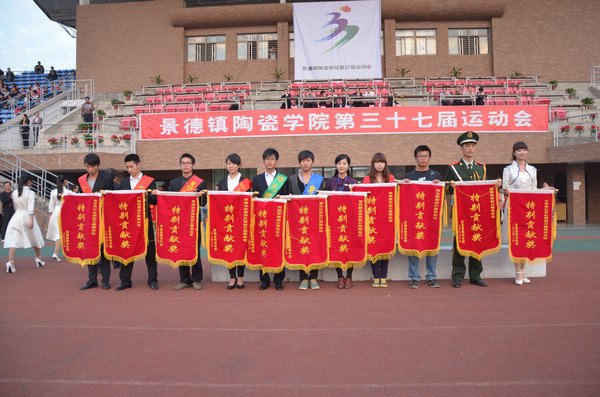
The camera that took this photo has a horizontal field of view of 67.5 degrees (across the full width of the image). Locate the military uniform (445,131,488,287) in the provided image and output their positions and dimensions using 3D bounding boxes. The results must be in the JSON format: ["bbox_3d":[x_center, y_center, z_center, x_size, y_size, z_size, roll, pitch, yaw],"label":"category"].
[{"bbox_3d":[2.037,0.116,5.460,0.520,1.874,0.360,-1,-2,0],"label":"military uniform"}]

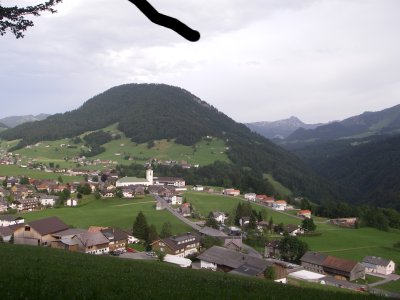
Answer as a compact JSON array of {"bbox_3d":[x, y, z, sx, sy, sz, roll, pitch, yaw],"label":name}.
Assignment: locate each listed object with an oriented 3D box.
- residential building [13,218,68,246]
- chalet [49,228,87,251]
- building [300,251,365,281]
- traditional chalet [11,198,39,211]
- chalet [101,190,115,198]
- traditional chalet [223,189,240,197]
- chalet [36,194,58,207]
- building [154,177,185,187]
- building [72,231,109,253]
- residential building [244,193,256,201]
[{"bbox_3d":[-81.780,43.020,227.750,18.000,11.700,20.500,1,3,21],"label":"residential building"},{"bbox_3d":[-77.220,51.770,258.000,15.270,9.620,13.000,1,1,30],"label":"chalet"},{"bbox_3d":[73.770,64.100,244.920,13.800,9.700,31.000,-1,1,-41],"label":"building"},{"bbox_3d":[-167.920,51.550,420.000,22.960,8.520,14.000,-1,1,-28],"label":"traditional chalet"},{"bbox_3d":[-94.800,45.210,450.000,13.260,6.540,12.000,0,1,-12],"label":"chalet"},{"bbox_3d":[34.870,46.600,485.000,18.960,7.340,11.000,0,1,5],"label":"traditional chalet"},{"bbox_3d":[-124.210,40.600,359.810,13.000,9.000,11.500,0,2,-3],"label":"chalet"},{"bbox_3d":[-34.930,35.880,505.000,31.840,9.850,13.000,0,1,7],"label":"building"},{"bbox_3d":[-55.870,45.830,220.810,16.500,8.800,13.800,2,3,44],"label":"building"},{"bbox_3d":[44.280,40.520,384.850,10.000,7.000,10.000,0,2,-5],"label":"residential building"}]

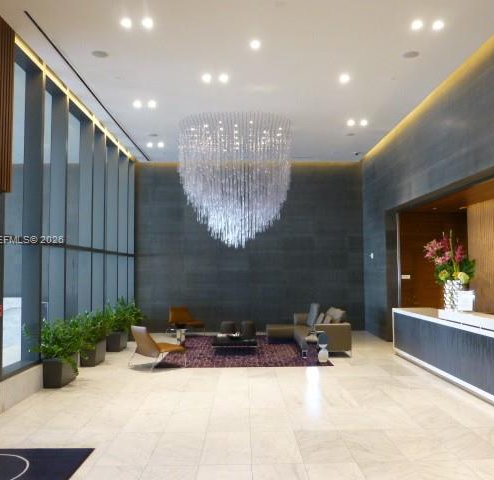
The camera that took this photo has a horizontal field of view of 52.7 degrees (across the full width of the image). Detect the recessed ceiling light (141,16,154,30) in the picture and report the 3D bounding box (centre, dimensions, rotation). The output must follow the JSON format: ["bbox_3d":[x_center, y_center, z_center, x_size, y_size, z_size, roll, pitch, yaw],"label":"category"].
[{"bbox_3d":[-1.178,-2.557,5.908,0.140,0.050,0.140,0,-3,-1],"label":"recessed ceiling light"}]

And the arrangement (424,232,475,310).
[{"bbox_3d":[3.320,0.505,8.184,0.750,1.325,0.800,0,-3,-1],"label":"arrangement"}]

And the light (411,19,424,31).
[{"bbox_3d":[2.026,-2.555,5.933,0.140,0.050,0.140,0,-3,-1],"label":"light"}]

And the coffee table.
[{"bbox_3d":[-0.243,2.129,10.094,0.900,0.280,1.000,0,-3,-1],"label":"coffee table"}]

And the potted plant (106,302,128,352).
[{"bbox_3d":[-2.754,1.797,10.413,0.580,0.980,0.850,0,-3,-1],"label":"potted plant"}]

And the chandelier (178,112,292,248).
[{"bbox_3d":[-0.239,-1.076,10.354,2.329,2.481,2.329,0,-3,-1],"label":"chandelier"}]

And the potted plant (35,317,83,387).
[{"bbox_3d":[-2.782,1.625,7.368,0.580,0.970,0.850,0,-3,-1],"label":"potted plant"}]

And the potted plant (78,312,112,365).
[{"bbox_3d":[-2.753,1.714,8.896,0.580,0.970,0.850,0,-3,-1],"label":"potted plant"}]

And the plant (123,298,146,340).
[{"bbox_3d":[-2.708,1.884,11.911,0.580,0.980,0.850,0,-3,-1],"label":"plant"}]

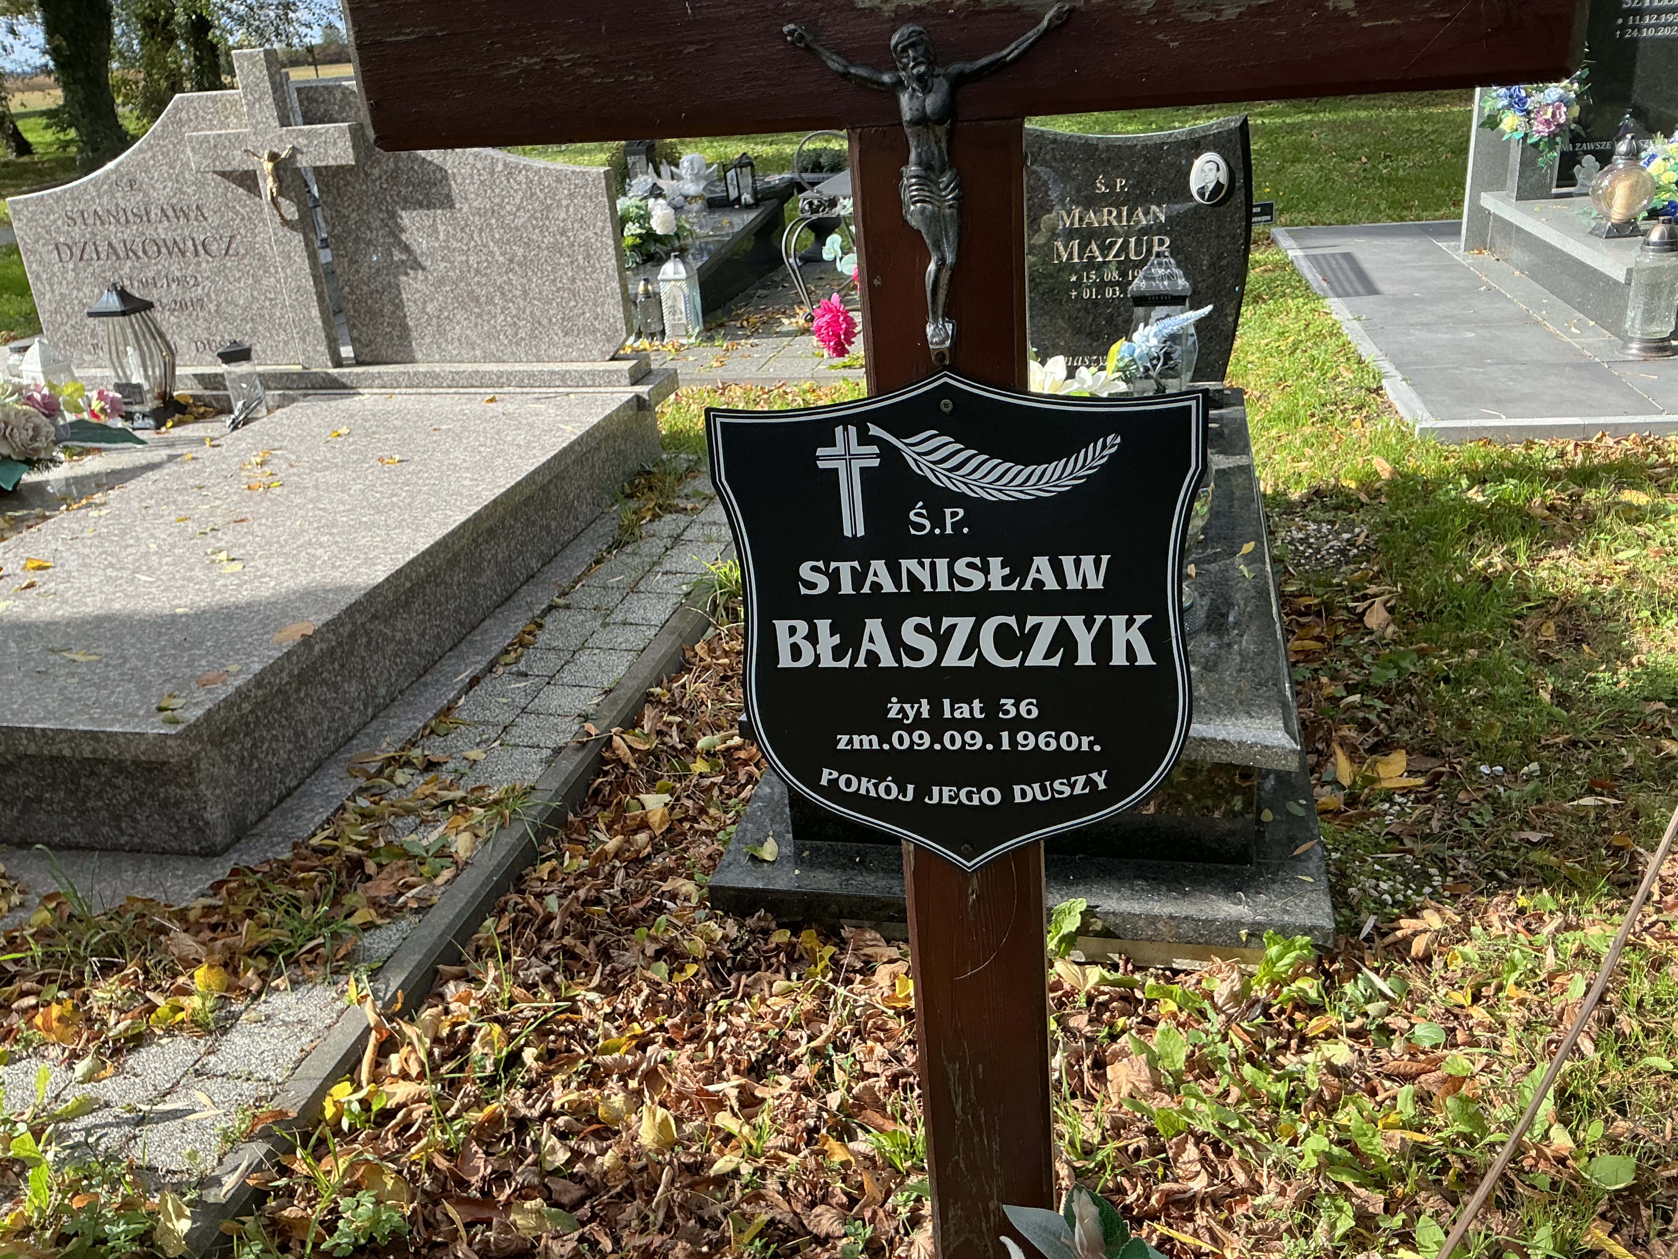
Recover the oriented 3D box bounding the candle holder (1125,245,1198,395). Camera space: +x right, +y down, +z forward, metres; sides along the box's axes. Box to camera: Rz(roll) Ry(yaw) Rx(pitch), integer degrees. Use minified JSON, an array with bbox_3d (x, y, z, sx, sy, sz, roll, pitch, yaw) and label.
[{"bbox_3d":[0.777,-0.720,3.238,0.155,0.365,0.155,2,24,12],"label":"candle holder"}]

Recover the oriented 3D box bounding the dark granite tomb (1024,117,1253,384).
[{"bbox_3d":[0.613,-0.962,3.453,0.823,0.677,0.095,1,25,13],"label":"dark granite tomb"}]

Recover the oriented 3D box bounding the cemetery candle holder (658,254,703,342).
[{"bbox_3d":[-0.637,-1.332,5.420,0.120,0.330,0.120,5,25,20],"label":"cemetery candle holder"}]

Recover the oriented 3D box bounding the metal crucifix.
[{"bbox_3d":[0.055,-0.278,0.855,0.172,0.207,0.042,1,24,10],"label":"metal crucifix"}]

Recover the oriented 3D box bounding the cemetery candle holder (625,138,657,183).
[{"bbox_3d":[-1.273,-2.933,8.693,0.150,0.360,0.150,-1,25,10],"label":"cemetery candle holder"}]

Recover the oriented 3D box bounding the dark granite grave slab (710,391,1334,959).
[{"bbox_3d":[0.462,-0.108,2.926,0.964,0.387,1.988,1,25,13],"label":"dark granite grave slab"}]

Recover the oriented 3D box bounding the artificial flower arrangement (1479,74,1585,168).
[{"bbox_3d":[2.878,-2.153,5.650,0.380,0.420,0.300,2,24,12],"label":"artificial flower arrangement"}]

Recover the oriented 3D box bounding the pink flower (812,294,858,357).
[{"bbox_3d":[-0.016,-1.064,4.750,0.135,0.210,0.130,2,24,12],"label":"pink flower"}]

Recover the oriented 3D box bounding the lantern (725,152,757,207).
[{"bbox_3d":[-0.599,-2.696,8.166,0.160,0.305,0.150,-1,25,10],"label":"lantern"}]

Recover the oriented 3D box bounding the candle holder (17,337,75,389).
[{"bbox_3d":[-2.632,-0.829,4.534,0.145,0.285,0.145,7,27,25],"label":"candle holder"}]

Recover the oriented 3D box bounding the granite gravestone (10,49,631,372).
[{"bbox_3d":[-1.749,-1.360,4.442,2.219,0.996,0.110,2,25,15],"label":"granite gravestone"}]

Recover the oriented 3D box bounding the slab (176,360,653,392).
[{"bbox_3d":[-1.724,-0.857,4.598,2.288,0.052,0.194,2,25,15],"label":"slab"}]

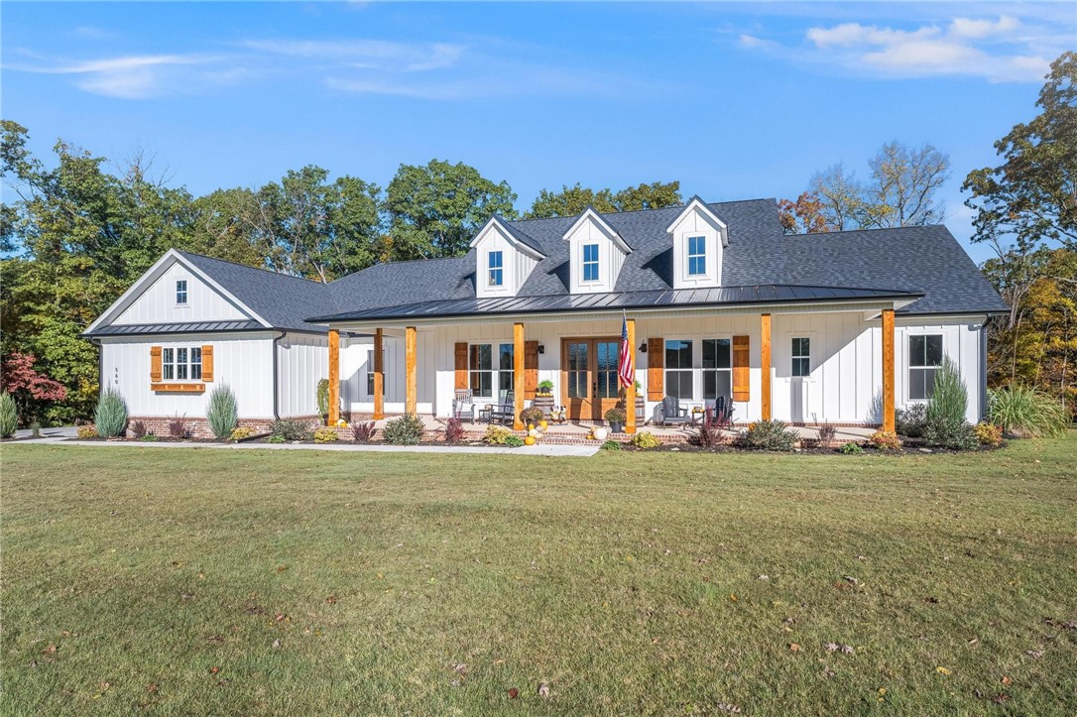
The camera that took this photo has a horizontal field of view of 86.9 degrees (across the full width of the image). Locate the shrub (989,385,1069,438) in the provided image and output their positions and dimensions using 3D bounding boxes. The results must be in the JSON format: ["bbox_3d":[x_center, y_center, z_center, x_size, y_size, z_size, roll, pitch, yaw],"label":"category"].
[{"bbox_3d":[12.343,1.348,14.300,1.700,1.320,1.650,0,-2,17],"label":"shrub"}]

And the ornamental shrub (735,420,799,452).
[{"bbox_3d":[5.000,1.677,12.400,1.220,0.660,1.080,0,-2,17],"label":"ornamental shrub"}]

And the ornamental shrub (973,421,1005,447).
[{"bbox_3d":[9.895,1.658,12.500,0.580,0.530,0.570,0,-2,17],"label":"ornamental shrub"}]

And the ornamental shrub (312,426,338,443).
[{"bbox_3d":[-5.943,2.124,15.800,0.660,0.410,0.620,0,-2,17],"label":"ornamental shrub"}]

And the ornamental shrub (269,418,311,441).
[{"bbox_3d":[-7.534,2.174,17.300,1.160,0.650,1.080,0,-2,17],"label":"ornamental shrub"}]

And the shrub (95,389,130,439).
[{"bbox_3d":[-15.422,1.950,20.500,1.030,1.830,1.020,0,-2,17],"label":"shrub"}]

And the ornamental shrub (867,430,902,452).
[{"bbox_3d":[7.270,1.693,11.900,0.640,0.450,0.620,0,-2,17],"label":"ornamental shrub"}]

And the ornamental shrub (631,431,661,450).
[{"bbox_3d":[2.464,1.876,12.950,0.680,0.410,0.640,0,-2,17],"label":"ornamental shrub"}]

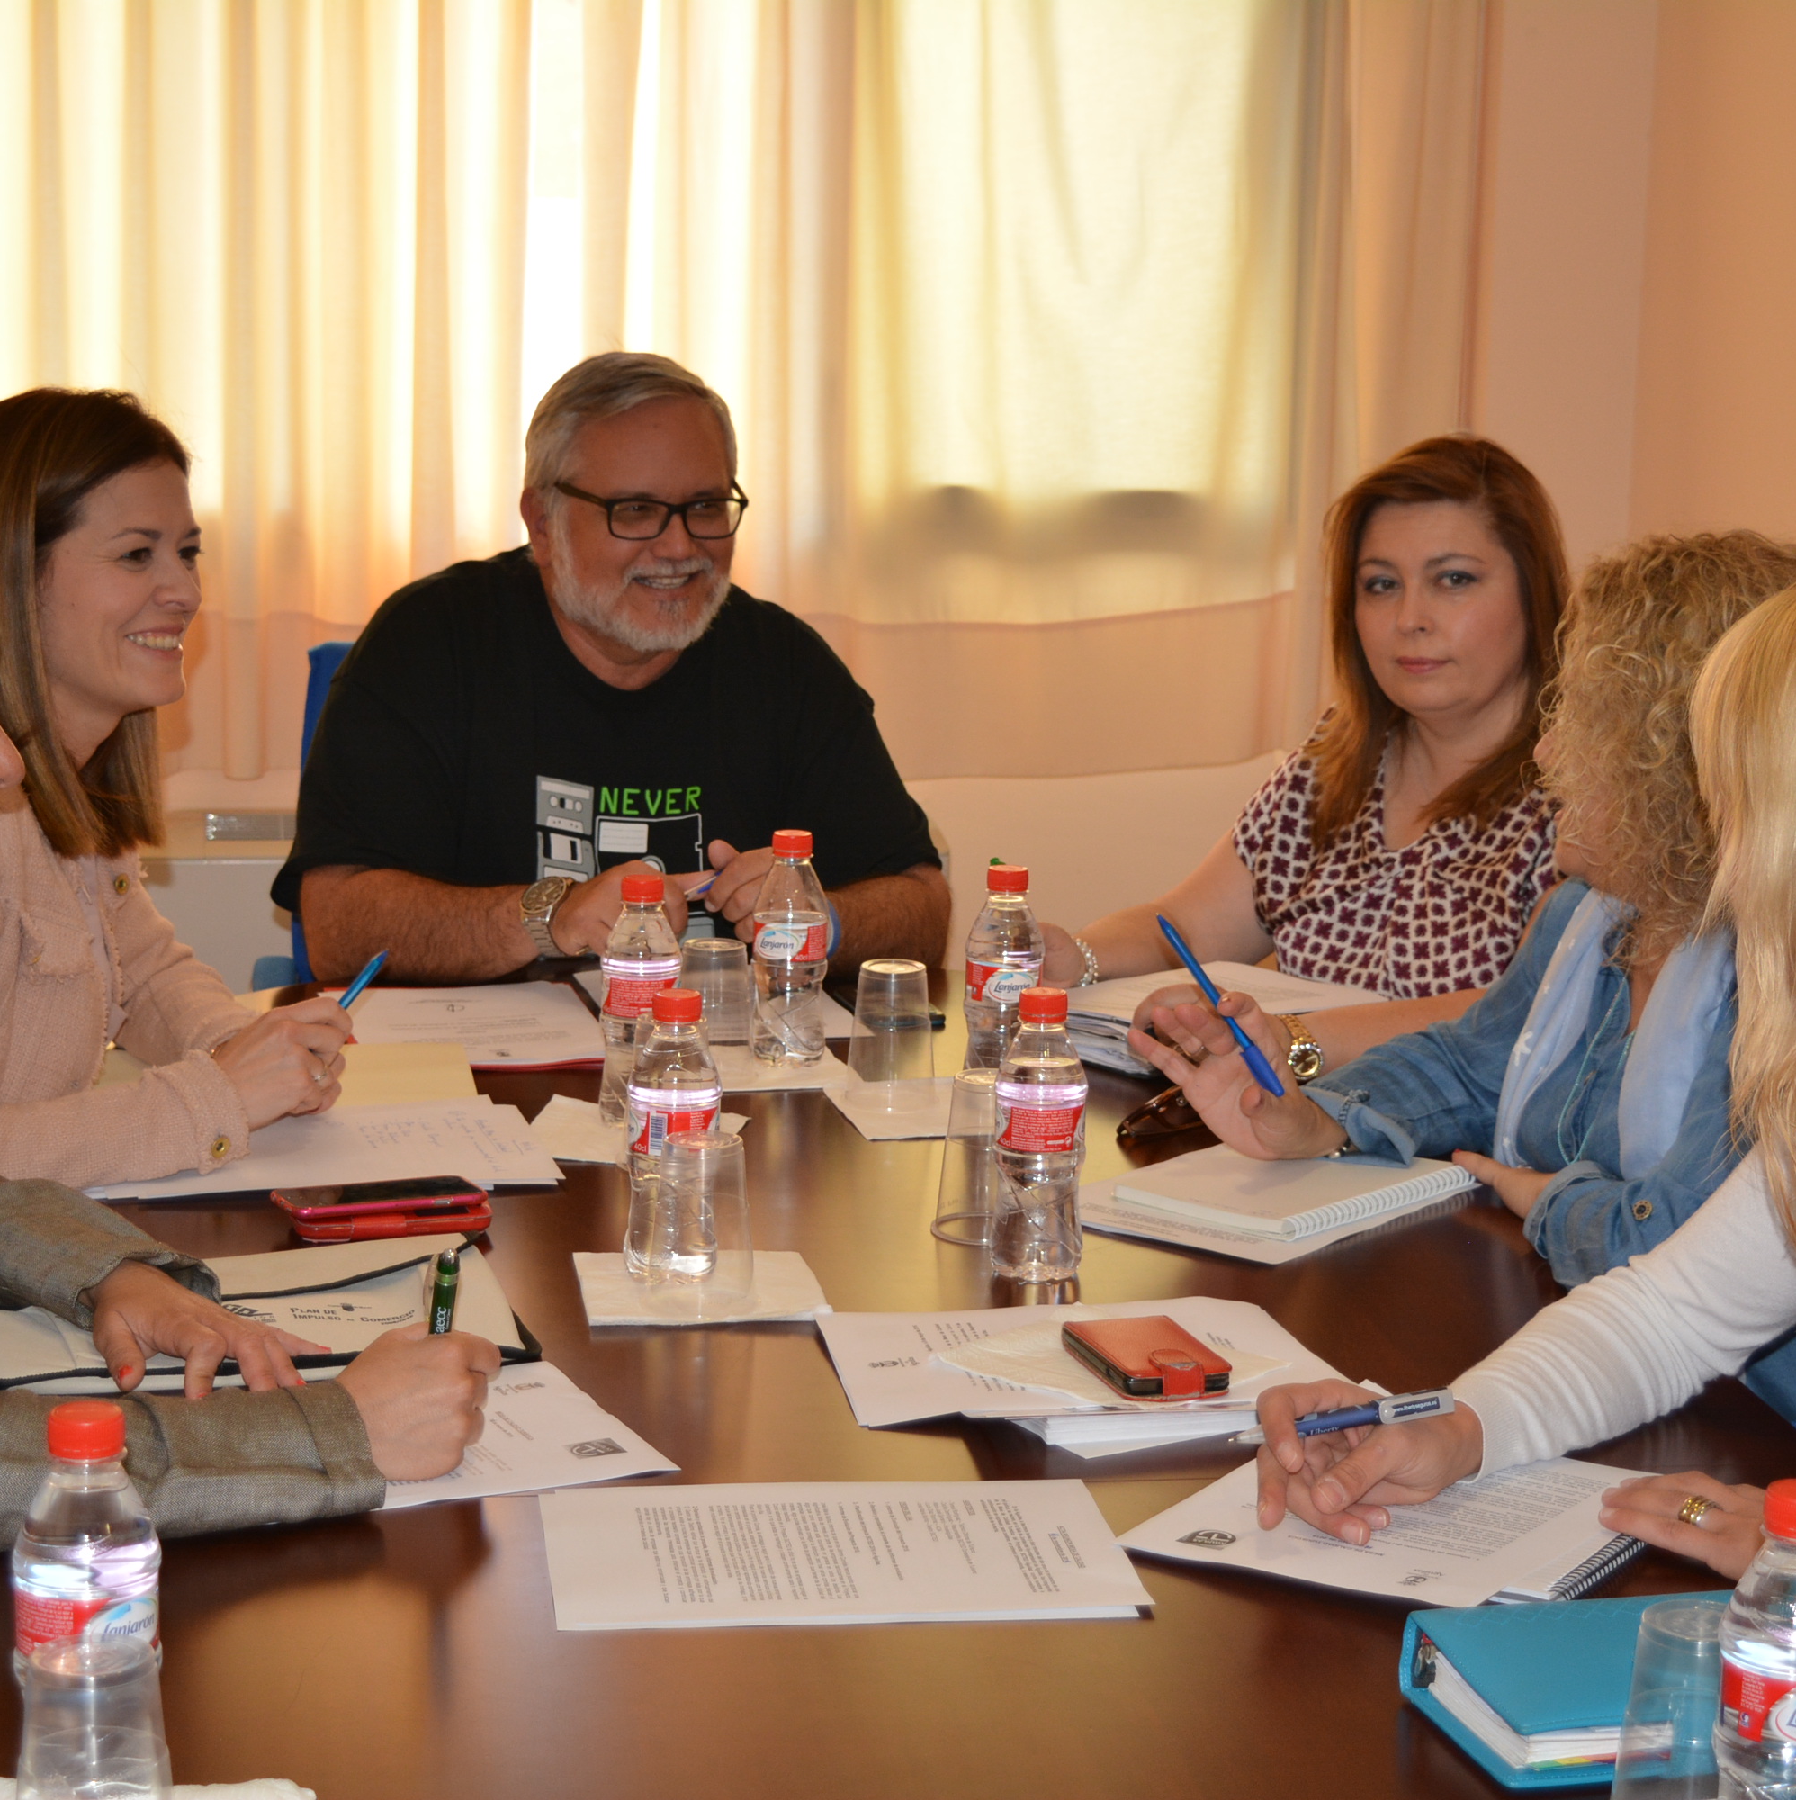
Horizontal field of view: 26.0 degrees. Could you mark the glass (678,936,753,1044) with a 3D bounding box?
[{"bbox_3d":[-0.148,0.091,3.137,0.074,0.107,0.074,1,10,0],"label":"glass"}]

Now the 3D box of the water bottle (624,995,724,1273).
[{"bbox_3d":[-0.145,0.153,2.537,0.060,0.187,0.060,1,10,0],"label":"water bottle"}]

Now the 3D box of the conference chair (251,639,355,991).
[{"bbox_3d":[-0.336,0.279,3.744,0.570,1.000,0.600,0,10,-6],"label":"conference chair"}]

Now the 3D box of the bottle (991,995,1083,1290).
[{"bbox_3d":[0.094,0.154,2.566,0.060,0.187,0.060,1,10,0],"label":"bottle"}]

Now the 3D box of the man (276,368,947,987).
[{"bbox_3d":[-0.253,0.148,3.599,0.630,1.310,0.720,0,10,-6],"label":"man"}]

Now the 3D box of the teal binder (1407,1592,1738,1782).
[{"bbox_3d":[0.345,0.367,1.819,0.180,0.034,0.138,-1,10,-15],"label":"teal binder"}]

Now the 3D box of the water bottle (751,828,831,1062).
[{"bbox_3d":[-0.088,0.038,3.212,0.060,0.187,0.060,1,10,0],"label":"water bottle"}]

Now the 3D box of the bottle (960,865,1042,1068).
[{"bbox_3d":[0.085,0.069,3.055,0.060,0.187,0.060,1,10,0],"label":"bottle"}]

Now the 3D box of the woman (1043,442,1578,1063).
[{"bbox_3d":[0.405,0.213,3.517,0.570,1.240,0.680,7,11,29],"label":"woman"}]

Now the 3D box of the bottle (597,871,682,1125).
[{"bbox_3d":[-0.195,0.076,2.974,0.060,0.187,0.060,1,10,0],"label":"bottle"}]

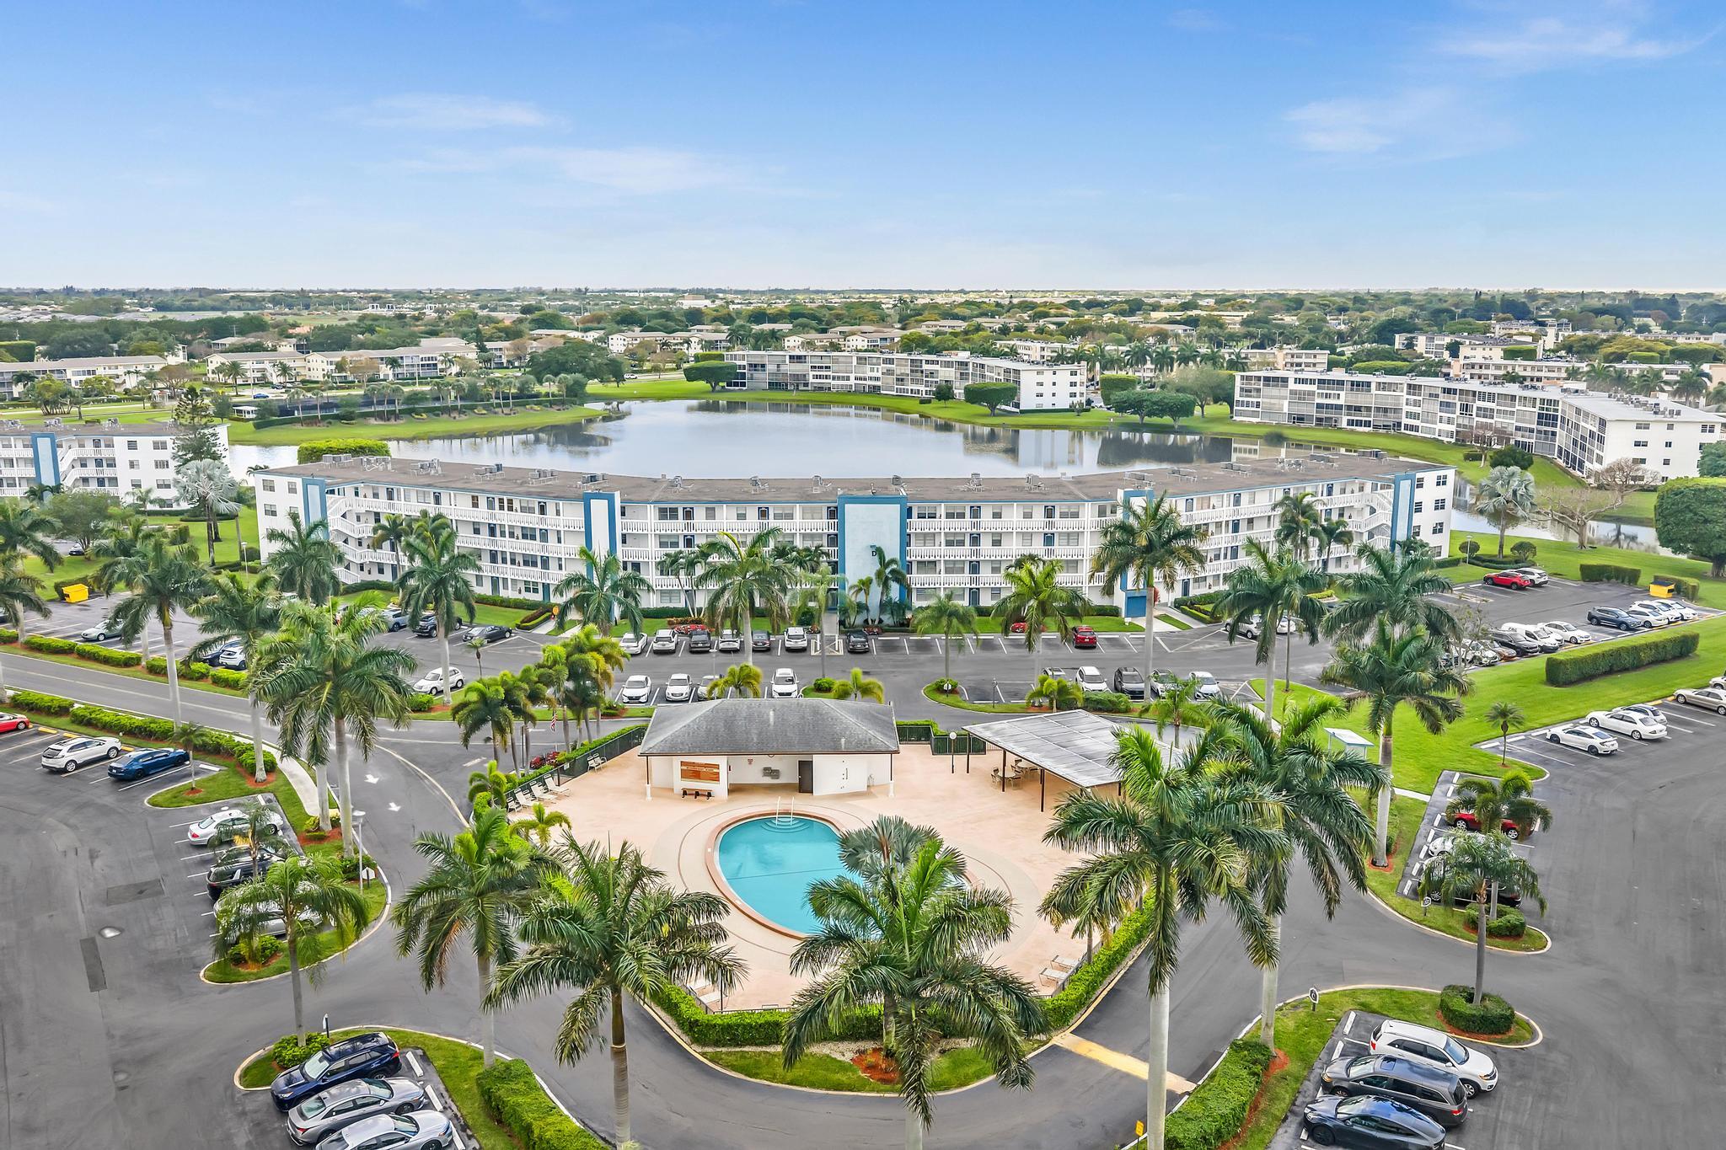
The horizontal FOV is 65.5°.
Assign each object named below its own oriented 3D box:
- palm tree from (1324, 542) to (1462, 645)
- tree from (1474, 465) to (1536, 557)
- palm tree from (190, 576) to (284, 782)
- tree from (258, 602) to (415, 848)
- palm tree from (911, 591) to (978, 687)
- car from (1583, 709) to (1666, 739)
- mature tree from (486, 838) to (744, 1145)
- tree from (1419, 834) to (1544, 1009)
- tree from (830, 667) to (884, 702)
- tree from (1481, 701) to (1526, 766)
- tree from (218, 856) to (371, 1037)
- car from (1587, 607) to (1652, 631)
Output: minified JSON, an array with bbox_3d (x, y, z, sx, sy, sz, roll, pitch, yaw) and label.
[{"bbox_3d":[30.745,6.096,78.626,8.050,16.270,8.050,0,12,0],"label":"palm tree"},{"bbox_3d":[74.105,-7.022,155.305,7.000,10.500,7.000,6,13,25],"label":"tree"},{"bbox_3d":[-39.137,6.560,85.352,7.000,13.800,7.000,0,12,0],"label":"palm tree"},{"bbox_3d":[-27.522,8.513,70.837,8.230,14.560,8.230,0,12,0],"label":"tree"},{"bbox_3d":[6.480,4.979,104.261,5.220,7.630,5.220,0,12,0],"label":"palm tree"},{"bbox_3d":[53.723,10.416,94.517,1.830,1.480,4.850,-7,14,-31],"label":"car"},{"bbox_3d":[-8.122,14.870,44.920,8.470,12.950,8.470,0,12,0],"label":"mature tree"},{"bbox_3d":[26.002,14.754,56.575,5.300,8.310,5.300,0,12,0],"label":"tree"},{"bbox_3d":[-0.344,9.020,94.467,3.800,5.300,3.700,0,12,0],"label":"tree"},{"bbox_3d":[41.741,10.466,87.477,2.900,4.250,2.900,6,13,26],"label":"tree"},{"bbox_3d":[-22.590,15.174,53.395,6.110,8.820,6.110,0,12,0],"label":"tree"},{"bbox_3d":[70.991,4.108,126.728,1.840,1.650,4.500,-9,15,-37],"label":"car"}]

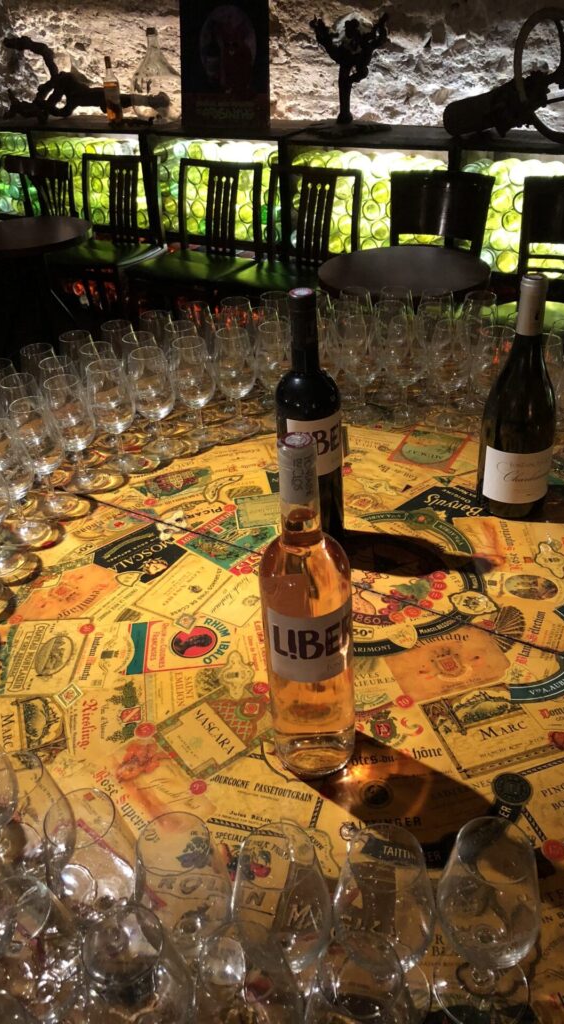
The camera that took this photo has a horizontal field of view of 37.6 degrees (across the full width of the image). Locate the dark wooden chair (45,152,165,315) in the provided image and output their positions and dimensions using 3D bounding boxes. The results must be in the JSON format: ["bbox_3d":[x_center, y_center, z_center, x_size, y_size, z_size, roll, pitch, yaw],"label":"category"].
[{"bbox_3d":[-0.848,-1.254,4.075,0.440,0.850,0.460,17,40,28],"label":"dark wooden chair"}]

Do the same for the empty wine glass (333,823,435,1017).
[{"bbox_3d":[0.065,0.265,0.522,0.066,0.155,0.066,-4,33,0],"label":"empty wine glass"}]

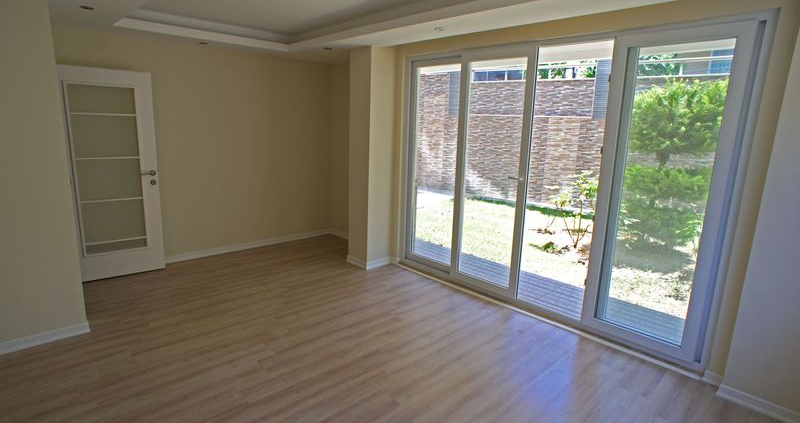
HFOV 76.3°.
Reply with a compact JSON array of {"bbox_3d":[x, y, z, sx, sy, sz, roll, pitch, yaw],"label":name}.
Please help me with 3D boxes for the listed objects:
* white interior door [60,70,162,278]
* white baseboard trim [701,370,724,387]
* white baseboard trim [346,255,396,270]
[{"bbox_3d":[-2.699,-0.315,4.737,0.860,1.950,0.050,-10,17,-44],"label":"white interior door"},{"bbox_3d":[2.074,1.110,3.390,0.025,0.080,0.121,-10,17,-44],"label":"white baseboard trim"},{"bbox_3d":[-0.320,0.531,5.605,0.365,0.090,0.435,-10,17,-44],"label":"white baseboard trim"}]

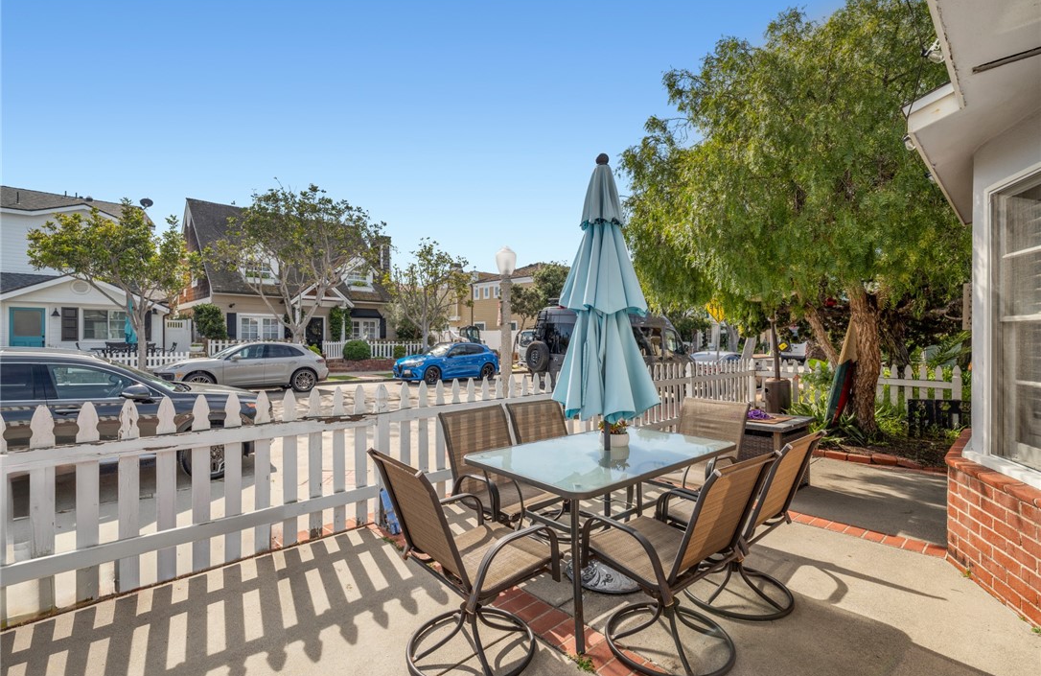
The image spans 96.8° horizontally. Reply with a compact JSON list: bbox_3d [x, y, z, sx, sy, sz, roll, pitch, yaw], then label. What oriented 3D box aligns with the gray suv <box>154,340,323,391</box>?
[{"bbox_3d":[-8.560,0.930,14.630,4.690,1.620,1.970,0,0,-43],"label":"gray suv"}]

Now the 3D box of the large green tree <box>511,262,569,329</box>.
[{"bbox_3d":[1.656,-1.633,34.062,5.000,7.500,5.000,0,-2,0],"label":"large green tree"}]

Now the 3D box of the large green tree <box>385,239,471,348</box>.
[{"bbox_3d":[-4.537,-1.461,22.730,4.200,6.600,4.200,0,-2,0],"label":"large green tree"}]

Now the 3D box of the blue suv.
[{"bbox_3d":[-3.040,1.000,20.100,4.690,1.670,1.970,0,0,-43],"label":"blue suv"}]

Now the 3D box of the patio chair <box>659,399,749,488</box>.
[{"bbox_3d":[1.387,0.971,3.642,0.700,0.930,0.620,1,-2,-41],"label":"patio chair"}]

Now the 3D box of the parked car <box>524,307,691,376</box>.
[{"bbox_3d":[3.271,0.340,14.971,6.100,2.780,2.100,0,0,-43],"label":"parked car"}]

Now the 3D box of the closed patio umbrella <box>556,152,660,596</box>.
[{"bbox_3d":[0.546,0.135,2.923,0.640,2.560,0.660,0,-2,0],"label":"closed patio umbrella"}]

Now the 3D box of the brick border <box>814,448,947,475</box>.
[{"bbox_3d":[3.920,1.368,5.140,1.280,0.085,0.130,0,0,41],"label":"brick border"}]

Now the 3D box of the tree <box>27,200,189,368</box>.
[{"bbox_3d":[-12.100,-1.250,13.800,3.800,5.800,3.800,0,0,-43],"label":"tree"}]

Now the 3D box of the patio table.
[{"bbox_3d":[0.546,1.060,2.896,1.580,0.710,0.955,2,-2,-42],"label":"patio table"}]

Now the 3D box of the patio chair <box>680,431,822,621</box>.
[{"bbox_3d":[1.214,0.950,2.523,0.600,0.920,0.690,0,0,-41],"label":"patio chair"}]

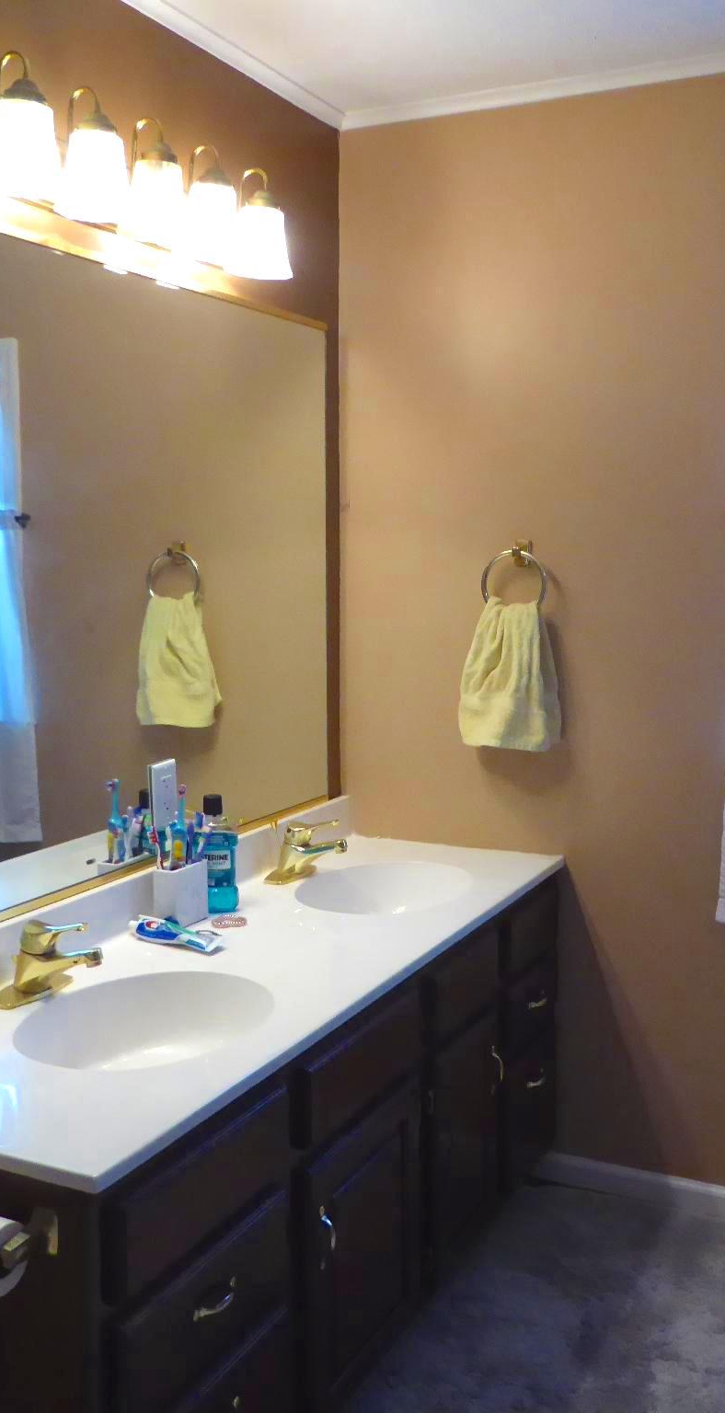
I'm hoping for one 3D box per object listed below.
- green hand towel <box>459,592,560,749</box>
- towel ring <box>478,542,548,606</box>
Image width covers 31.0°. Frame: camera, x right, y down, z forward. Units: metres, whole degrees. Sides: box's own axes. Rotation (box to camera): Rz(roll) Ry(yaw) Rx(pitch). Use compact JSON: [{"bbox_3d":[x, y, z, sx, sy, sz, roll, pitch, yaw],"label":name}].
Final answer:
[{"bbox_3d":[0.324,-0.081,2.888,0.230,0.336,0.080,3,8,26],"label":"green hand towel"},{"bbox_3d":[0.340,-0.277,2.880,0.150,0.167,0.054,3,8,26],"label":"towel ring"}]

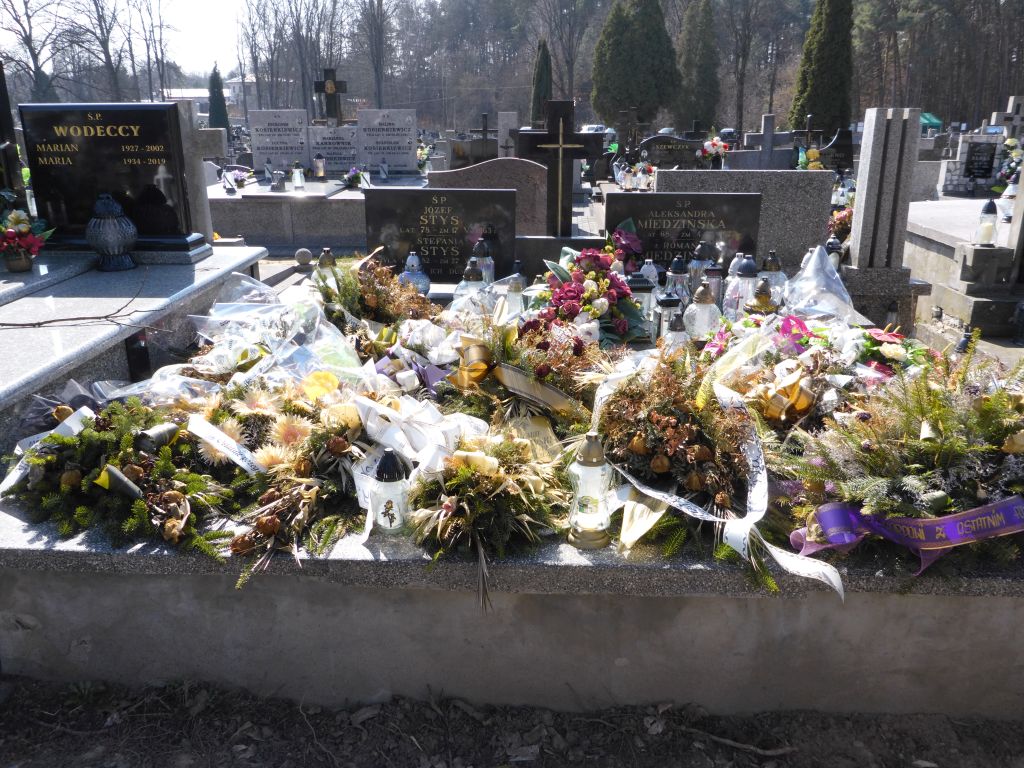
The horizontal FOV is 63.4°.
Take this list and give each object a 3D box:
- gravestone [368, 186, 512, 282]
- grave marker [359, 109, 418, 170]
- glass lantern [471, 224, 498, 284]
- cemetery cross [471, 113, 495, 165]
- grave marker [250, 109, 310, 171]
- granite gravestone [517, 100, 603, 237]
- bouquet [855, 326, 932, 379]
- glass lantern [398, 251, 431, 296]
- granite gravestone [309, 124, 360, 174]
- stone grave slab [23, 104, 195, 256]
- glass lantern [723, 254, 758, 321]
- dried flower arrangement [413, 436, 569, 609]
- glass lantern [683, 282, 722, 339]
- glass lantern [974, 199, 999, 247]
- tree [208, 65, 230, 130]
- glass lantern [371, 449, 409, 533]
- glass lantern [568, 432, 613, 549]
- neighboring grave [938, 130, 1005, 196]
[{"bbox_3d":[-0.356,-0.735,4.130,0.743,0.466,0.100,1,18,3],"label":"gravestone"},{"bbox_3d":[-1.587,-3.108,10.560,0.738,0.765,0.110,0,18,-2],"label":"grave marker"},{"bbox_3d":[-0.141,-0.584,4.000,0.120,0.255,0.120,0,17,0],"label":"glass lantern"},{"bbox_3d":[-0.446,-3.956,13.439,0.468,0.825,0.100,0,18,0],"label":"cemetery cross"},{"bbox_3d":[-2.346,-2.465,8.400,0.575,0.603,0.090,1,18,2],"label":"grave marker"},{"bbox_3d":[0.253,-1.150,4.450,0.445,0.703,0.100,1,18,2],"label":"granite gravestone"},{"bbox_3d":[1.651,-0.141,3.600,0.260,0.170,0.260,2,18,6],"label":"bouquet"},{"bbox_3d":[-0.481,-0.544,4.100,0.148,0.220,0.148,2,18,6],"label":"glass lantern"},{"bbox_3d":[-2.284,-2.998,10.598,0.636,0.579,0.110,0,18,-2],"label":"granite gravestone"},{"bbox_3d":[-1.976,-1.035,4.150,0.780,0.705,0.200,1,18,2],"label":"stone grave slab"},{"bbox_3d":[1.074,-0.458,3.900,0.160,0.322,0.160,0,17,0],"label":"glass lantern"},{"bbox_3d":[-0.059,0.329,2.280,0.410,0.336,0.360,1,18,3],"label":"dried flower arrangement"},{"bbox_3d":[0.873,-0.341,3.800,0.175,0.260,0.175,0,17,0],"label":"glass lantern"},{"bbox_3d":[2.585,-0.876,4.500,0.100,0.256,0.100,2,18,6],"label":"glass lantern"},{"bbox_3d":[-11.721,-11.142,33.192,0.980,3.320,0.980,0,18,0],"label":"tree"},{"bbox_3d":[-0.346,0.295,2.340,0.094,0.230,0.094,2,18,6],"label":"glass lantern"},{"bbox_3d":[0.207,0.275,2.188,0.115,0.308,0.115,1,18,3],"label":"glass lantern"},{"bbox_3d":[4.867,-2.301,8.700,0.620,0.667,0.200,3,18,8],"label":"neighboring grave"}]

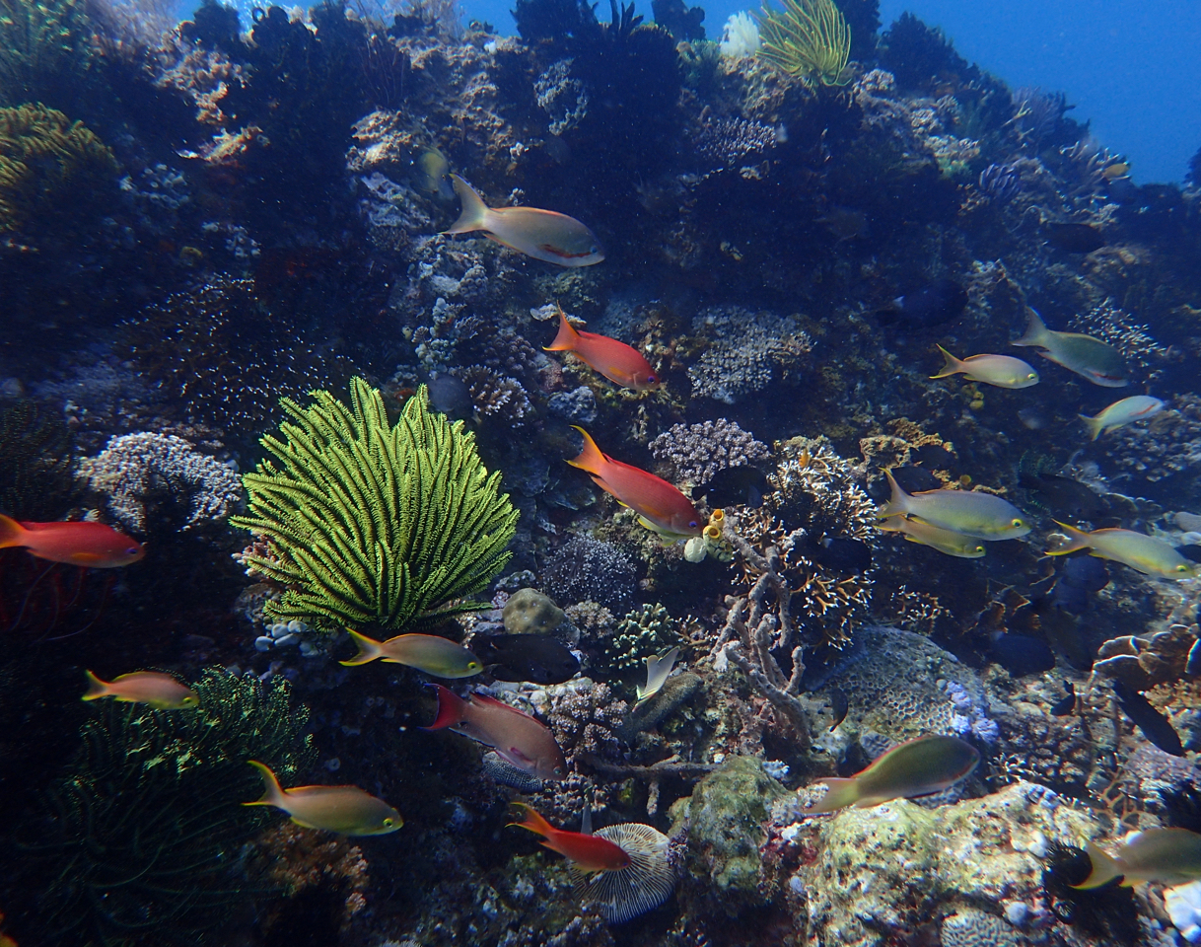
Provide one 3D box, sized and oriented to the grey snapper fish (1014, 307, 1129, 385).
[{"bbox_3d":[0.607,-0.163,0.850,0.149,0.054,0.023,30,16,8],"label":"grey snapper fish"}]

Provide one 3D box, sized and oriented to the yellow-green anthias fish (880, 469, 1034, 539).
[{"bbox_3d":[0.376,0.033,0.700,0.150,0.053,0.023,11,12,12],"label":"yellow-green anthias fish"}]

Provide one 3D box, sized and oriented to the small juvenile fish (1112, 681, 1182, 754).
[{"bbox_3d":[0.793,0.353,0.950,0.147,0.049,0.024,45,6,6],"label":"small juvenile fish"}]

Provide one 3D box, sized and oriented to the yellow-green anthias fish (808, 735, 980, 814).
[{"bbox_3d":[0.291,0.300,0.650,0.184,0.057,0.028,-11,11,-5],"label":"yellow-green anthias fish"}]

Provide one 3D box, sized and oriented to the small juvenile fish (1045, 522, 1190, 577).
[{"bbox_3d":[0.572,0.084,0.720,0.135,0.048,0.021,16,15,20],"label":"small juvenile fish"}]

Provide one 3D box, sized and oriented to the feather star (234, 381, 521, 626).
[{"bbox_3d":[-0.275,0.037,0.800,0.335,0.290,0.270,0,10,0],"label":"feather star"}]

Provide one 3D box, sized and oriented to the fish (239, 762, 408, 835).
[{"bbox_3d":[-0.266,0.312,0.630,0.156,0.047,0.024,12,11,5],"label":"fish"}]

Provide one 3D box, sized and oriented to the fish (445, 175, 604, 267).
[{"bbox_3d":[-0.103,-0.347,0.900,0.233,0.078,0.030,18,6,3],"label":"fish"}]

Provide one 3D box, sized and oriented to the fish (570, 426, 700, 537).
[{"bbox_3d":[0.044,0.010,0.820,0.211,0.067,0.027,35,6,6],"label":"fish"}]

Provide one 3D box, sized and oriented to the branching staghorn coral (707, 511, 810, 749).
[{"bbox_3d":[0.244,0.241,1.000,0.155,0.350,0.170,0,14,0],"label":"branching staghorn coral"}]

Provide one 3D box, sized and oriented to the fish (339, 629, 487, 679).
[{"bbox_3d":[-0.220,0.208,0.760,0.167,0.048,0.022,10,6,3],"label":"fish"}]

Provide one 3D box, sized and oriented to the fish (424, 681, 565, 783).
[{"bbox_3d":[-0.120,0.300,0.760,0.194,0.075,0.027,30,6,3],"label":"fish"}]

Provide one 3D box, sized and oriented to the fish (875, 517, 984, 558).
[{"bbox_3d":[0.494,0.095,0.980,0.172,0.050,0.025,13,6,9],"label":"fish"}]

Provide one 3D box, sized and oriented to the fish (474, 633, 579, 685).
[{"bbox_3d":[-0.083,0.210,0.740,0.121,0.054,0.024,8,10,0],"label":"fish"}]

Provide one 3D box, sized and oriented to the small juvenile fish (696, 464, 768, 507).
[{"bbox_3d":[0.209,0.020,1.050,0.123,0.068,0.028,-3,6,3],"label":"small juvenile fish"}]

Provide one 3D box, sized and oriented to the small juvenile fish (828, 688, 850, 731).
[{"bbox_3d":[0.283,0.279,0.780,0.022,0.055,0.011,-1,-32,18],"label":"small juvenile fish"}]

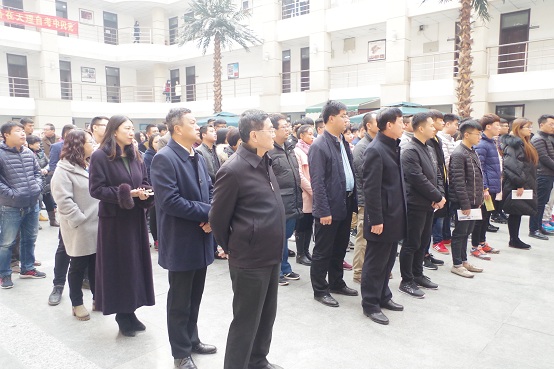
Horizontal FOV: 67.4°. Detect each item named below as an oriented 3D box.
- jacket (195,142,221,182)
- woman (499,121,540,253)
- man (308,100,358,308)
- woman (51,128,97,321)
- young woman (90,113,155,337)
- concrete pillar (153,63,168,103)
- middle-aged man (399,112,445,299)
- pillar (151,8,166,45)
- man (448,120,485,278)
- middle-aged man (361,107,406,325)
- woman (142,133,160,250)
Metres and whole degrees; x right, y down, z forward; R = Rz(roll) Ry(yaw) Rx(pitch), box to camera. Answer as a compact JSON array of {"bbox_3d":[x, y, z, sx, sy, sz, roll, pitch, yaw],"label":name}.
[{"bbox_3d":[-0.973,-0.210,5.792,0.320,0.740,0.520,4,8,32],"label":"jacket"},{"bbox_3d":[3.216,-0.010,5.468,0.360,1.690,0.460,3,8,33],"label":"woman"},{"bbox_3d":[0.512,0.167,3.717,0.360,1.800,0.530,3,8,32],"label":"man"},{"bbox_3d":[-1.706,0.337,3.516,0.380,1.566,0.480,1,7,12],"label":"woman"},{"bbox_3d":[-1.180,0.324,3.205,0.440,1.670,0.520,3,7,25],"label":"young woman"},{"bbox_3d":[-8.133,-7.016,29.000,0.850,2.600,0.850,-3,7,-20],"label":"concrete pillar"},{"bbox_3d":[1.362,0.197,3.963,0.400,1.700,0.520,5,9,40],"label":"middle-aged man"},{"bbox_3d":[-8.167,-10.919,28.541,0.850,2.500,0.850,-3,7,-20],"label":"pillar"},{"bbox_3d":[2.086,0.145,4.529,0.500,1.660,0.360,-5,8,-36],"label":"man"},{"bbox_3d":[0.876,0.238,3.397,0.360,1.720,0.500,3,8,32],"label":"middle-aged man"},{"bbox_3d":[-1.623,0.097,5.613,0.320,1.573,0.450,3,7,28],"label":"woman"}]

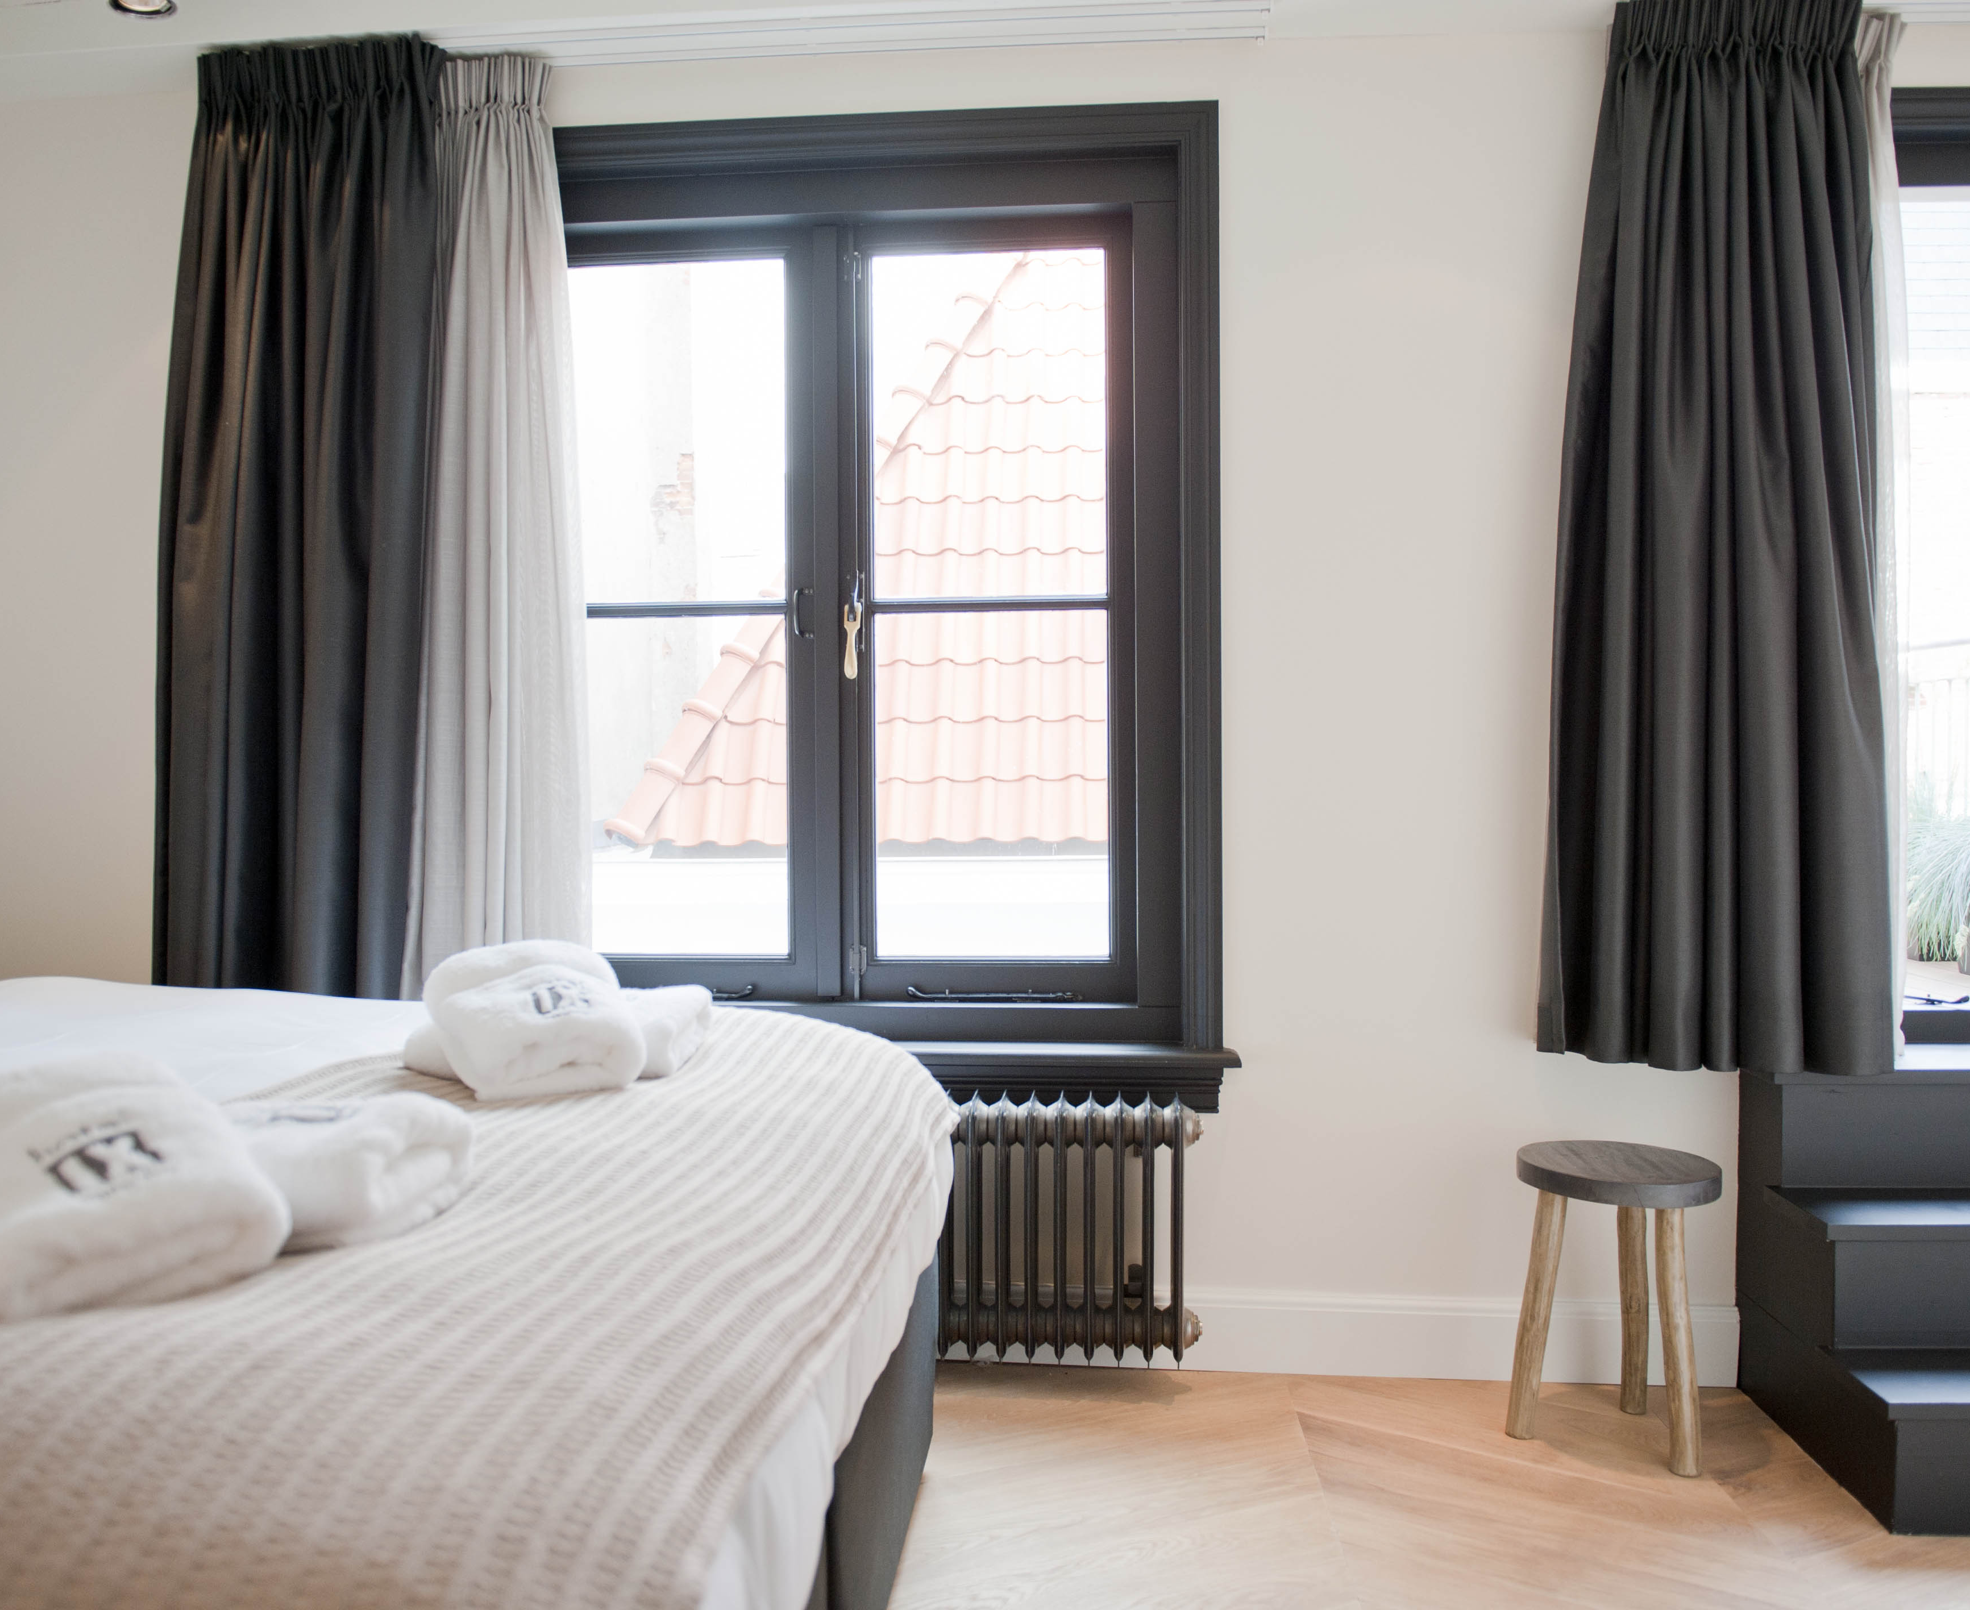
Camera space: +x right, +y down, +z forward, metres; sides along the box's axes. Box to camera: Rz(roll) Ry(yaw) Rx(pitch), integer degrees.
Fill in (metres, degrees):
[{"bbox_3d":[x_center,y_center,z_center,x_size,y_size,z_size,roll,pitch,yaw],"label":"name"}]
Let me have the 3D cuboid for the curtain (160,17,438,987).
[{"bbox_3d":[-1.194,-0.435,2.812,0.488,1.759,0.131,0,1,5],"label":"curtain"}]

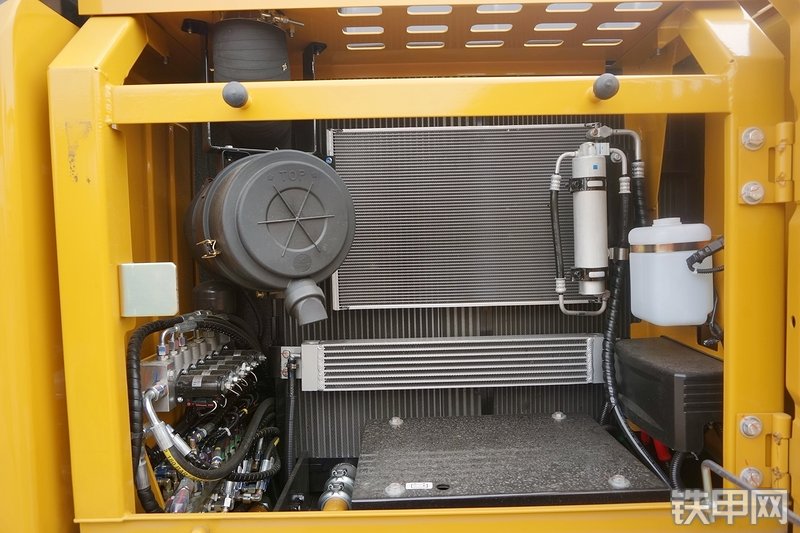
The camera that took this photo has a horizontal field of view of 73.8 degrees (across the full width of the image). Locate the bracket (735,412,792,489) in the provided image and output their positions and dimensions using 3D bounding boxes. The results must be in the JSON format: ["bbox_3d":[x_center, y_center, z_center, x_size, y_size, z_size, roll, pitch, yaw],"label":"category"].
[{"bbox_3d":[0.515,0.257,0.750,0.070,0.108,0.028,-1,2,0],"label":"bracket"}]

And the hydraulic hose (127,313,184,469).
[{"bbox_3d":[-0.402,0.208,0.870,0.098,0.260,0.100,-1,2,0],"label":"hydraulic hose"}]

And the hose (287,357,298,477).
[{"bbox_3d":[-0.207,0.288,1.020,0.020,0.235,0.022,-1,2,0],"label":"hose"}]

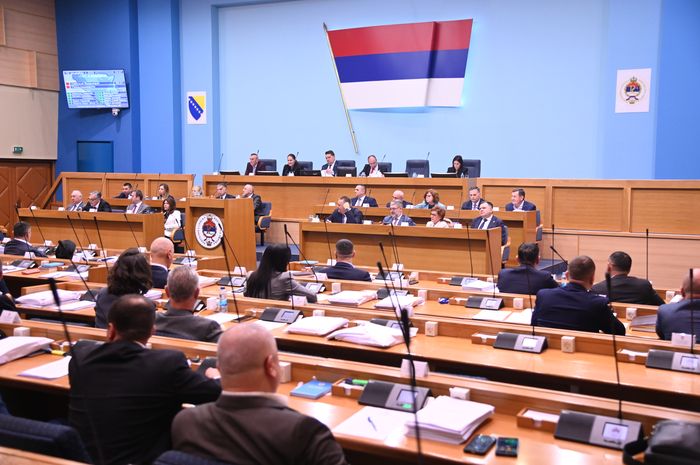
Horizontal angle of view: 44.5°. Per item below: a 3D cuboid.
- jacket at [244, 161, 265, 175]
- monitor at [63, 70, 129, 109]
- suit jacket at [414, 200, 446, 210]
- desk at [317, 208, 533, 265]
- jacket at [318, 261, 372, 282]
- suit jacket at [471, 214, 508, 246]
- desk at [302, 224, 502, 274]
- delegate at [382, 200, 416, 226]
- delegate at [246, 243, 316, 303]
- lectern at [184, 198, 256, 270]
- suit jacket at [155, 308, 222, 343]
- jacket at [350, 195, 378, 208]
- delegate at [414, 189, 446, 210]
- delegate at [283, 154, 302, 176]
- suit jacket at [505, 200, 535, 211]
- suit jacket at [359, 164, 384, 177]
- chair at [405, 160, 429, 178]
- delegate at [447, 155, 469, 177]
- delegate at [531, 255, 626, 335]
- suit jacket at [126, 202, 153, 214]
[{"bbox_3d":[-2.034,-1.206,18.330,0.490,0.610,0.350,3,6,31],"label":"jacket"},{"bbox_3d":[-6.317,-3.575,21.341,1.660,0.945,0.070,1,20,12],"label":"monitor"},{"bbox_3d":[1.347,-0.254,14.299,0.500,0.580,0.340,3,6,31],"label":"suit jacket"},{"bbox_3d":[1.173,0.030,14.316,3.894,0.901,0.520,3,6,31],"label":"desk"},{"bbox_3d":[-0.040,0.571,7.664,0.500,0.630,0.360,1,5,14],"label":"jacket"},{"bbox_3d":[1.940,0.042,11.883,0.500,0.600,0.360,3,5,29],"label":"suit jacket"},{"bbox_3d":[0.668,0.337,12.142,3.000,0.880,0.460,3,6,30],"label":"desk"},{"bbox_3d":[0.711,0.130,13.099,0.530,1.226,0.720,3,6,31],"label":"delegate"},{"bbox_3d":[-0.486,0.693,6.444,0.460,1.220,0.720,4,6,35],"label":"delegate"},{"bbox_3d":[-2.062,0.049,13.613,0.770,1.190,0.740,3,6,30],"label":"lectern"},{"bbox_3d":[-0.972,0.737,4.989,0.480,0.600,0.320,1,5,14],"label":"suit jacket"},{"bbox_3d":[0.219,-0.365,14.952,0.500,0.600,0.350,3,6,30],"label":"jacket"},{"bbox_3d":[1.359,-0.150,14.657,0.500,1.199,0.720,3,6,31],"label":"delegate"},{"bbox_3d":[-1.223,-0.985,17.771,0.470,1.299,0.720,3,6,31],"label":"delegate"},{"bbox_3d":[2.710,-0.213,13.502,0.520,0.600,0.350,3,6,31],"label":"suit jacket"},{"bbox_3d":[0.433,-1.030,16.837,0.490,0.610,0.350,2,5,23],"label":"suit jacket"},{"bbox_3d":[1.294,-0.791,16.378,0.600,1.190,0.650,2,5,25],"label":"chair"},{"bbox_3d":[1.950,-0.778,15.646,0.460,1.280,0.720,2,5,24],"label":"delegate"},{"bbox_3d":[1.433,0.759,5.289,0.530,1.250,0.720,2,5,25],"label":"delegate"},{"bbox_3d":[-3.945,-0.261,16.006,0.490,0.610,0.350,3,6,31],"label":"suit jacket"}]

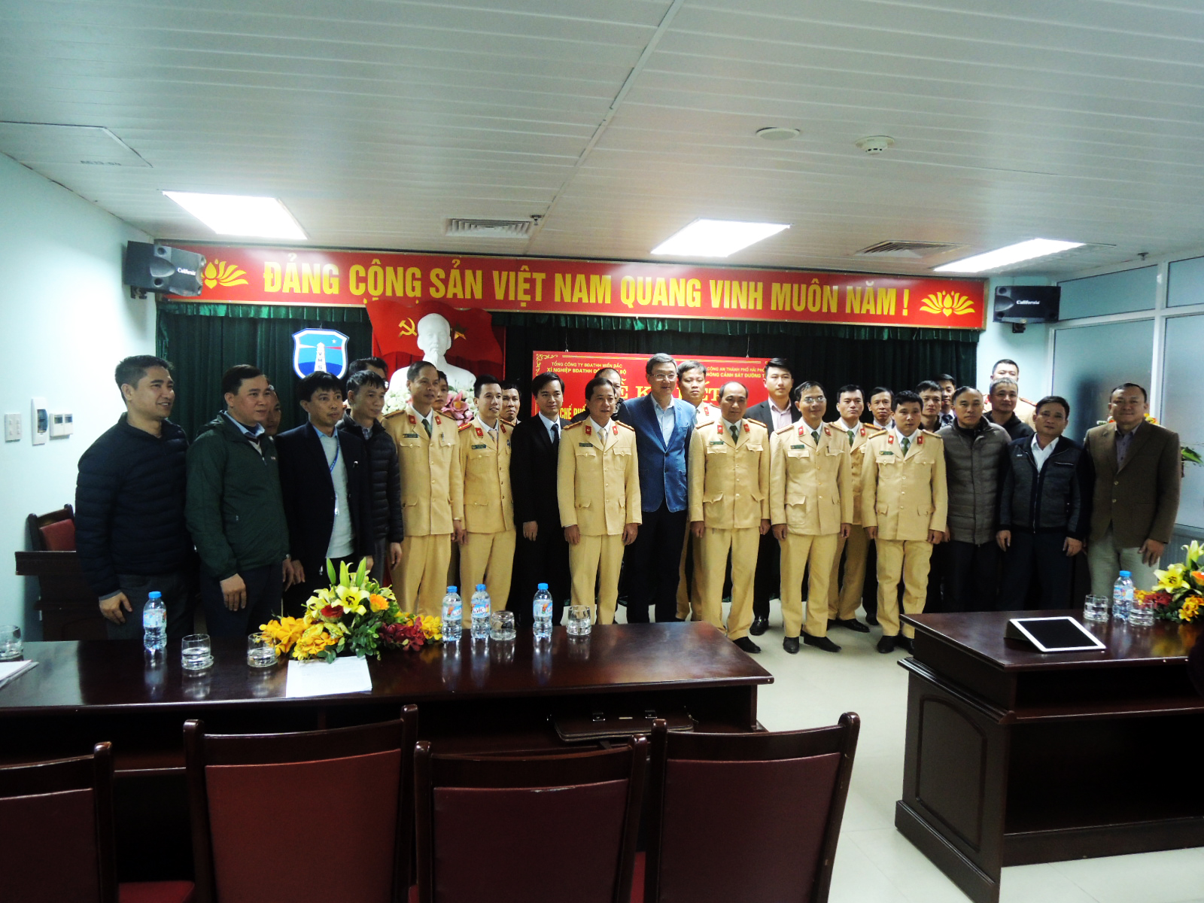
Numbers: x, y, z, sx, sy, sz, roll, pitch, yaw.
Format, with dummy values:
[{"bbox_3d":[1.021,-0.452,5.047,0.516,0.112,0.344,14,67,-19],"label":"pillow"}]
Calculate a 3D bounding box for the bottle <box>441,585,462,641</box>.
[{"bbox_3d":[-0.464,0.495,2.590,0.061,0.172,0.061,0,4,-11],"label":"bottle"}]

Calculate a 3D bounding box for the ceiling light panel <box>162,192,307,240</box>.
[{"bbox_3d":[-2.146,-1.411,5.001,0.583,0.050,1.165,0,4,-11],"label":"ceiling light panel"}]

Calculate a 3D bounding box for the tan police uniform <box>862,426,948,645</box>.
[{"bbox_3d":[1.914,0.521,5.283,0.530,1.350,0.300,2,4,20],"label":"tan police uniform"}]

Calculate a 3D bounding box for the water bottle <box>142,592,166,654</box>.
[{"bbox_3d":[-1.313,0.489,2.448,0.061,0.172,0.061,0,4,-11],"label":"water bottle"}]

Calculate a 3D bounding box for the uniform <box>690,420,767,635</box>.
[{"bbox_3d":[0.789,0.468,5.170,0.480,1.370,0.280,0,4,-11],"label":"uniform"}]

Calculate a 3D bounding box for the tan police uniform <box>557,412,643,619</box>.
[{"bbox_3d":[-0.026,0.487,5.192,0.500,1.389,0.300,0,4,-14],"label":"tan police uniform"}]

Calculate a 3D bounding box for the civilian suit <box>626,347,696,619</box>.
[{"bbox_3d":[0.357,0.319,5.151,0.470,1.810,0.300,1,4,4],"label":"civilian suit"}]

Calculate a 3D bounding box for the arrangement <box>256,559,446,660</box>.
[{"bbox_3d":[-0.756,0.463,2.546,0.520,0.275,0.310,0,4,-11],"label":"arrangement"}]

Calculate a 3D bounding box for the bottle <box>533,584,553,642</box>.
[{"bbox_3d":[-0.183,0.498,2.613,0.061,0.172,0.061,0,4,-11],"label":"bottle"}]

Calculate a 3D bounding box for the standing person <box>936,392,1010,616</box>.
[{"bbox_3d":[2.402,0.418,5.363,0.500,1.650,0.310,3,4,24],"label":"standing person"}]

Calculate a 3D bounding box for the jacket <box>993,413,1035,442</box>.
[{"bbox_3d":[2.816,0.070,5.832,0.500,0.680,0.280,3,4,26],"label":"jacket"}]

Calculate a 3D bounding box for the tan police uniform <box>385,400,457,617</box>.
[{"bbox_3d":[-1.081,0.455,4.944,0.480,1.448,0.300,-1,4,-25],"label":"tan police uniform"}]

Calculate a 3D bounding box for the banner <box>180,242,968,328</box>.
[{"bbox_3d":[0.118,-1.221,6.259,6.190,0.410,0.050,0,4,-11],"label":"banner"}]

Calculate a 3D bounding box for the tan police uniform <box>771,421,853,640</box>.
[{"bbox_3d":[1.309,0.484,5.220,0.480,1.348,0.280,0,4,-11],"label":"tan police uniform"}]

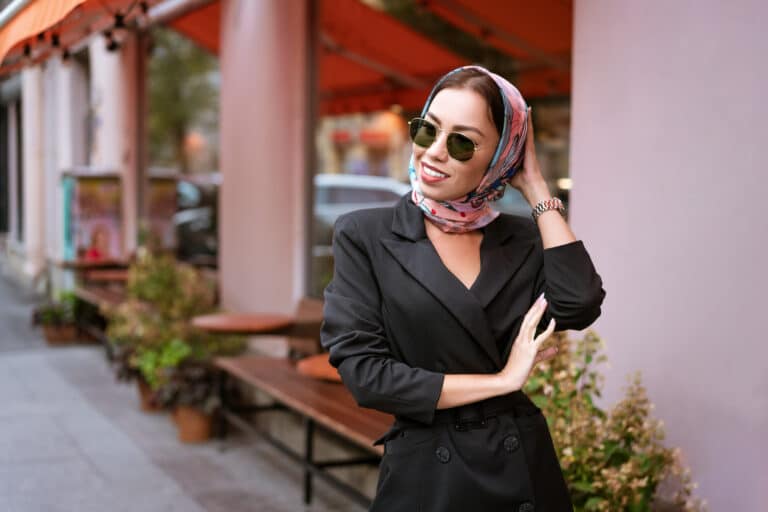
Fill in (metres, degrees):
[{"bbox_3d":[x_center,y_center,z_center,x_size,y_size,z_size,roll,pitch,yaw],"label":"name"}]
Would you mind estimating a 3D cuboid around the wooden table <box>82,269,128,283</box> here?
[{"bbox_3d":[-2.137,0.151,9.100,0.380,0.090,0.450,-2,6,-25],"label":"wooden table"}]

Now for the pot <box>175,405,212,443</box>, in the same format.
[{"bbox_3d":[-1.062,0.913,6.533,0.200,0.200,0.200,0,5,0],"label":"pot"}]

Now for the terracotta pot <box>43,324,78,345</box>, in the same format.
[{"bbox_3d":[-2.681,0.627,9.716,0.260,0.180,0.290,-2,6,-25],"label":"terracotta pot"}]

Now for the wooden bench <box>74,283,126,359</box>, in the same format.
[{"bbox_3d":[-1.897,0.579,8.817,0.400,0.430,2.200,-2,6,-25],"label":"wooden bench"}]

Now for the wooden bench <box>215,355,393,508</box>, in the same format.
[{"bbox_3d":[-0.260,0.888,5.603,0.400,0.430,2.300,-2,6,-25],"label":"wooden bench"}]

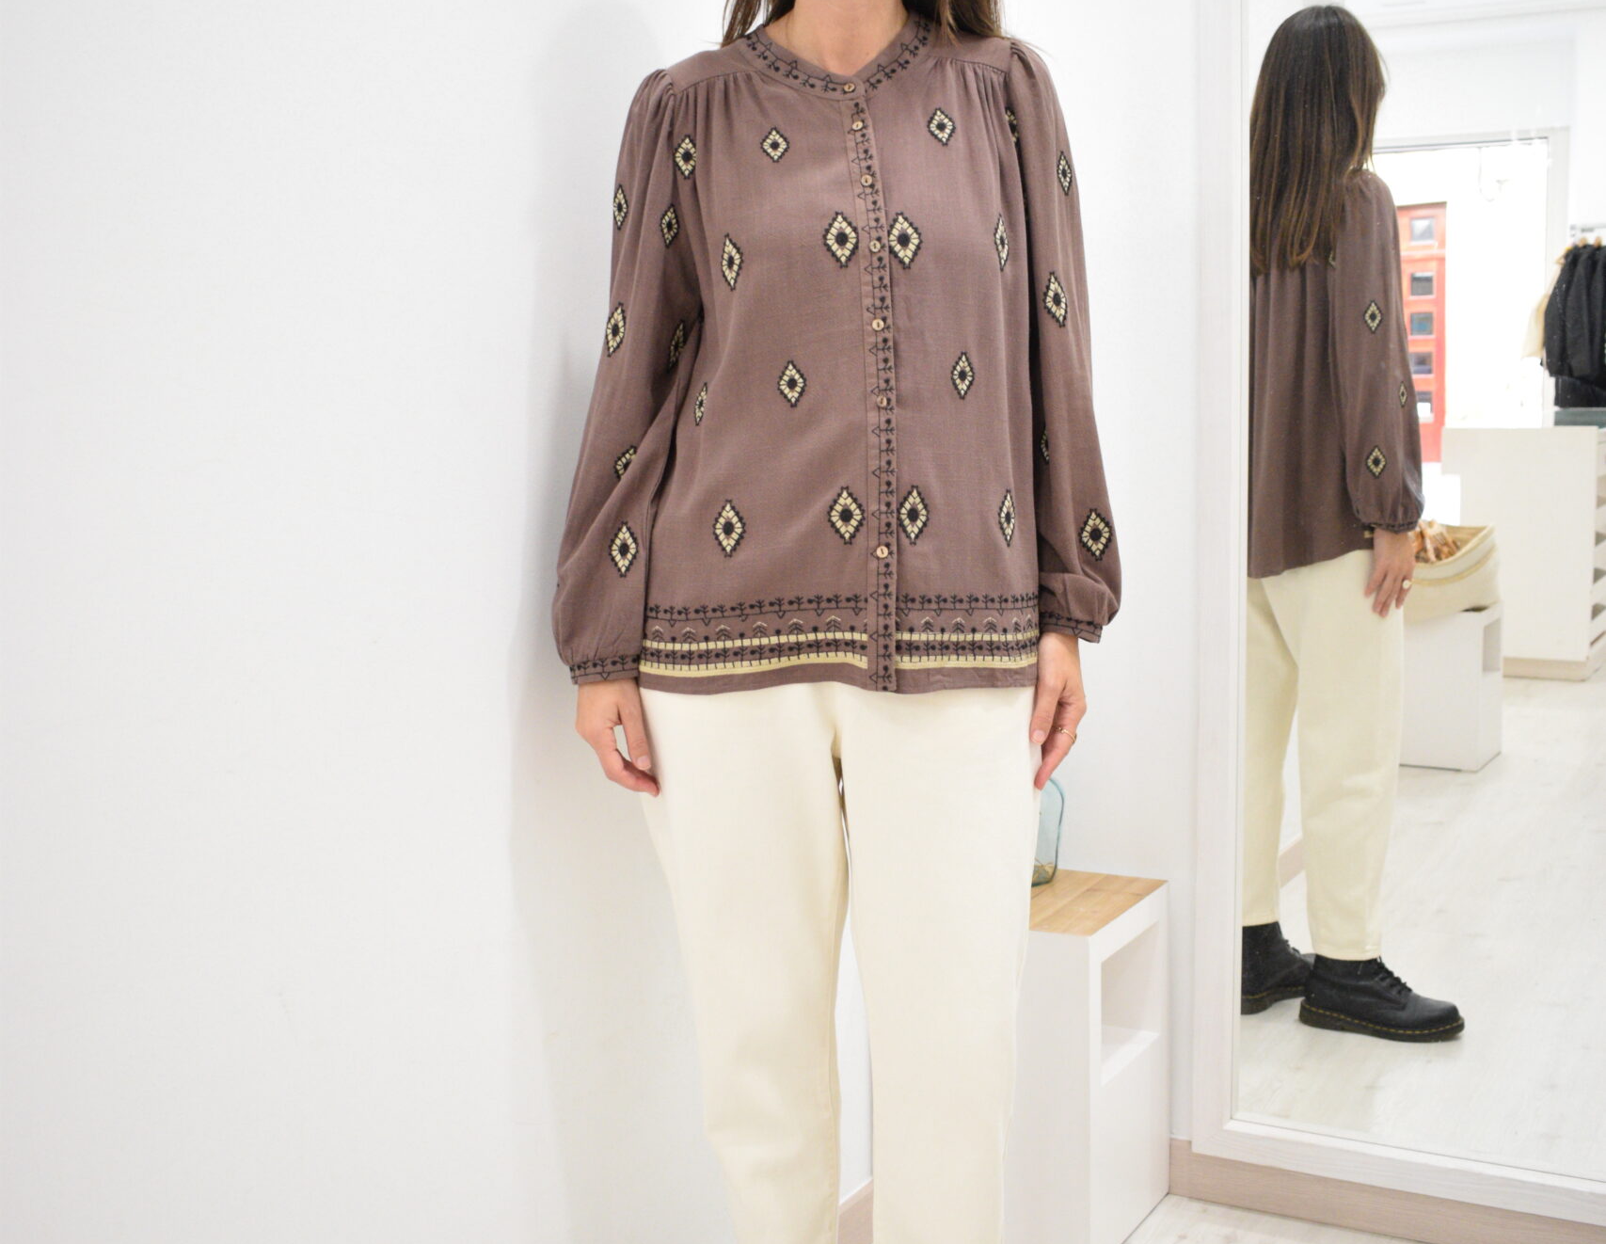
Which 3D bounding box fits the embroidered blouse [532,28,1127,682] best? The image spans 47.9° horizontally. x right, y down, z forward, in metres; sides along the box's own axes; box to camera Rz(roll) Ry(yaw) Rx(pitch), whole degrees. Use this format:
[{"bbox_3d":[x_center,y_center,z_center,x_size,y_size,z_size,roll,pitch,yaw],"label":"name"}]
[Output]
[{"bbox_3d":[0.033,-0.264,1.721,0.510,0.647,0.275,-2,5,-14],"label":"embroidered blouse"}]

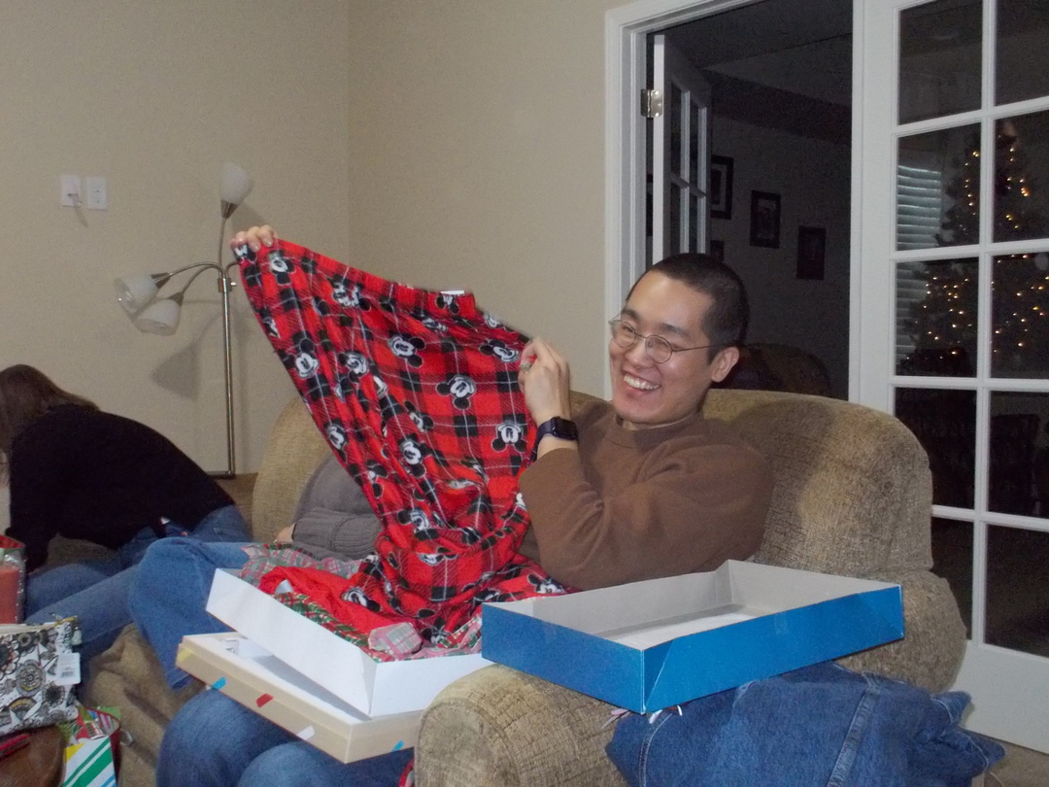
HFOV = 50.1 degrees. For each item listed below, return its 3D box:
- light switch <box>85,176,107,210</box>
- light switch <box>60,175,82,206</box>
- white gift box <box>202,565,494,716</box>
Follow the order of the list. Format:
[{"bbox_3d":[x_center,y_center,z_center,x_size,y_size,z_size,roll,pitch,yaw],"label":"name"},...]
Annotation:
[{"bbox_3d":[-1.538,-0.717,4.030,0.071,0.116,0.010,-2,3,-42],"label":"light switch"},{"bbox_3d":[-1.607,-0.716,3.975,0.071,0.115,0.012,-2,3,-42],"label":"light switch"},{"bbox_3d":[-0.213,0.328,1.562,0.280,0.063,0.430,7,4,-42],"label":"white gift box"}]

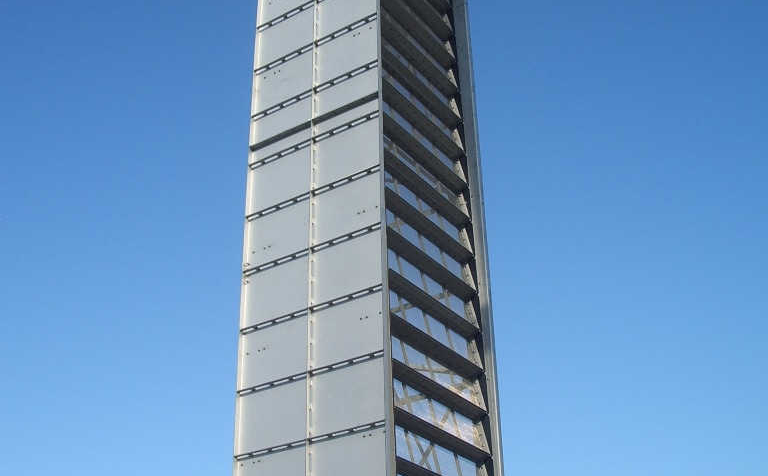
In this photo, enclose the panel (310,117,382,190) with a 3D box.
[{"bbox_3d":[-0.481,-1.049,12.717,1.045,0.788,0.070,-19,-34,29],"label":"panel"}]

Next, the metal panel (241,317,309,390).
[{"bbox_3d":[-1.286,1.315,12.063,1.004,0.782,0.070,-19,-34,29],"label":"metal panel"}]

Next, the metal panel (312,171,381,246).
[{"bbox_3d":[-0.467,-0.359,12.334,1.045,0.790,0.070,-19,-34,29],"label":"metal panel"}]

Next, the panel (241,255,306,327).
[{"bbox_3d":[-1.301,0.626,12.445,1.004,0.794,0.070,-19,-34,29],"label":"panel"}]

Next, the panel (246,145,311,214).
[{"bbox_3d":[-1.330,-0.757,13.211,1.004,0.788,0.070,-19,-34,29],"label":"panel"}]

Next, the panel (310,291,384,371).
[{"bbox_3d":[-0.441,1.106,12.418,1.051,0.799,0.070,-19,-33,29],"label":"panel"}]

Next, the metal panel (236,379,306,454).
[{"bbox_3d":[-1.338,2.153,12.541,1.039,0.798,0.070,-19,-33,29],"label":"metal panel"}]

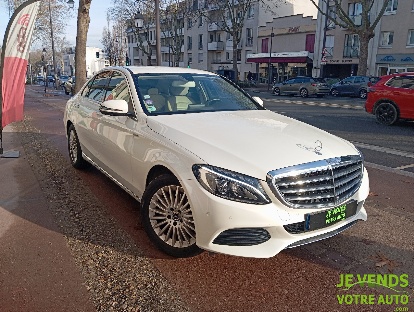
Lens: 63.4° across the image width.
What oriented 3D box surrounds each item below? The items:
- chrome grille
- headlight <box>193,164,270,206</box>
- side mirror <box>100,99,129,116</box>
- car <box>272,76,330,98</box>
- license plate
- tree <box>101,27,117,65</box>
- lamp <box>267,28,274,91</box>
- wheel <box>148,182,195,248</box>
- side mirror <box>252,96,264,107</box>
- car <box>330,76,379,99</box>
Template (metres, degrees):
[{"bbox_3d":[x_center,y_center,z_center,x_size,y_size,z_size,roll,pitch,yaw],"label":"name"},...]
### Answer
[{"bbox_3d":[0.816,0.179,2.261,0.900,0.300,0.150,-8,16,-33],"label":"chrome grille"},{"bbox_3d":[0.150,0.177,2.123,0.370,0.210,0.420,-8,16,-33],"label":"headlight"},{"bbox_3d":[-0.845,-0.432,3.063,0.235,0.145,0.160,-8,16,-33],"label":"side mirror"},{"bbox_3d":[7.040,-5.270,25.450,1.790,1.450,4.560,-8,16,-34],"label":"car"},{"bbox_3d":[0.850,0.401,2.254,0.520,0.110,0.020,-8,16,-33],"label":"license plate"},{"bbox_3d":[-20.671,-21.713,71.279,3.400,10.919,3.400,1,14,0],"label":"tree"},{"bbox_3d":[6.469,-9.697,33.932,0.350,6.100,0.350,-10,17,-39],"label":"lamp"},{"bbox_3d":[-0.200,0.439,2.557,0.485,0.485,0.180,10,16,32],"label":"wheel"},{"bbox_3d":[0.613,-0.637,4.028,0.235,0.145,0.160,-8,16,-33],"label":"side mirror"},{"bbox_3d":[11.650,-5.390,26.150,1.790,1.540,4.150,-7,16,-30],"label":"car"}]

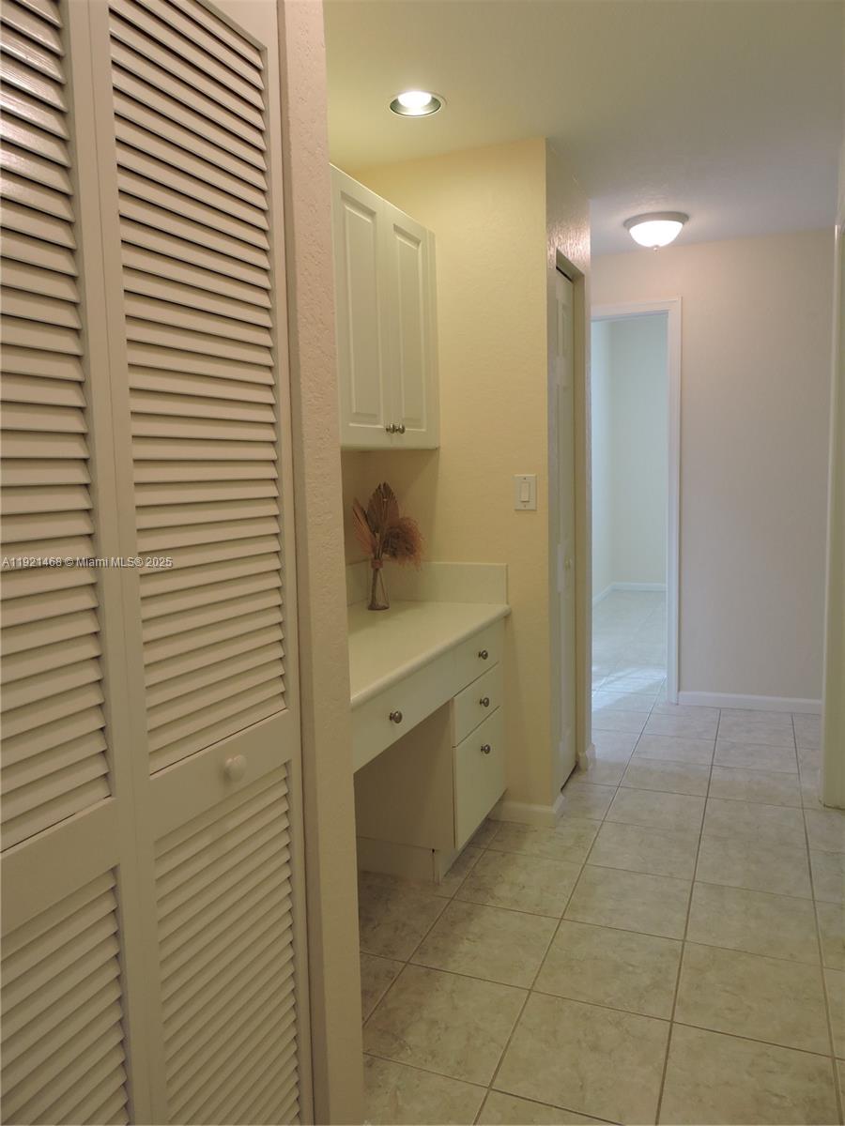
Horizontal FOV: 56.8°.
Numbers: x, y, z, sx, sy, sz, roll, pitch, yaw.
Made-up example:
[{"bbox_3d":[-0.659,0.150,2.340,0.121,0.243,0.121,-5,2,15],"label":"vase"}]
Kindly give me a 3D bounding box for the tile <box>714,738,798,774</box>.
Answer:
[{"bbox_3d":[1.472,0.866,3.465,0.334,0.010,0.334,0,7,23],"label":"tile"}]

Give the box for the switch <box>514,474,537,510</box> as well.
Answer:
[{"bbox_3d":[0.360,-0.247,2.738,0.078,0.122,0.010,0,7,23],"label":"switch"}]

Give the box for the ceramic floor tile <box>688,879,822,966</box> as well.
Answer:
[{"bbox_3d":[0.936,1.021,2.220,0.331,0.010,0.331,0,7,23],"label":"ceramic floor tile"}]

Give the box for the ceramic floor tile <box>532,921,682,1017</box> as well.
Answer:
[{"bbox_3d":[0.496,1.060,2.052,0.334,0.010,0.334,0,7,23],"label":"ceramic floor tile"}]

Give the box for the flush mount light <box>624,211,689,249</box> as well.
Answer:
[{"bbox_3d":[1.062,-1.485,3.547,0.282,0.118,0.282,0,7,23],"label":"flush mount light"}]

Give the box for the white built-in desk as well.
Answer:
[{"bbox_3d":[-0.197,0.562,2.342,0.580,0.964,1.360,0,7,23],"label":"white built-in desk"}]

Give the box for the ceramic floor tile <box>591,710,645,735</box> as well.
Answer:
[{"bbox_3d":[0.982,0.821,4.042,0.334,0.010,0.334,0,7,23],"label":"ceramic floor tile"}]

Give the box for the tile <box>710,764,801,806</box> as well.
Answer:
[{"bbox_3d":[1.333,0.902,3.142,0.331,0.010,0.331,0,7,23],"label":"tile"}]

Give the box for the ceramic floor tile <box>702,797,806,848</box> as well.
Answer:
[{"bbox_3d":[1.201,0.941,2.835,0.331,0.010,0.331,0,7,23],"label":"ceramic floor tile"}]

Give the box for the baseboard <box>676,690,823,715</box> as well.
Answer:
[{"bbox_3d":[1.710,0.735,4.095,0.703,0.078,0.014,0,7,23],"label":"baseboard"}]

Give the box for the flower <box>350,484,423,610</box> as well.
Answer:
[{"bbox_3d":[-0.125,-0.065,2.786,0.245,0.447,0.180,-3,6,-3],"label":"flower"}]

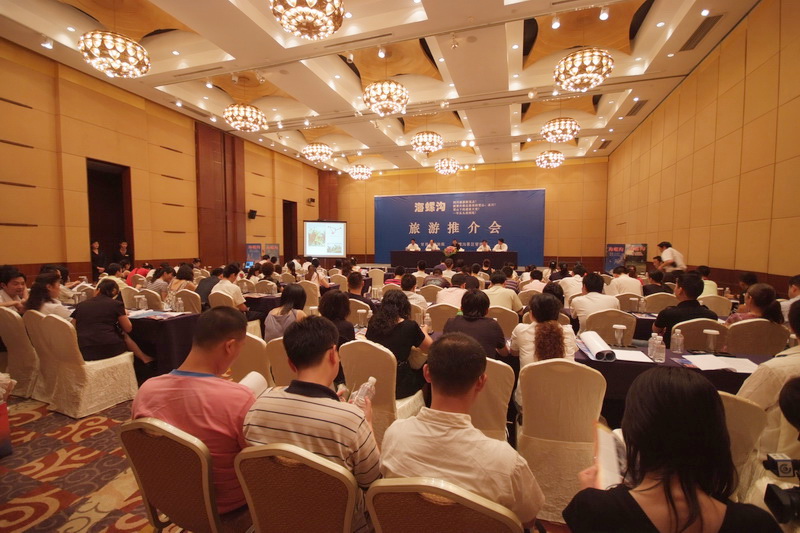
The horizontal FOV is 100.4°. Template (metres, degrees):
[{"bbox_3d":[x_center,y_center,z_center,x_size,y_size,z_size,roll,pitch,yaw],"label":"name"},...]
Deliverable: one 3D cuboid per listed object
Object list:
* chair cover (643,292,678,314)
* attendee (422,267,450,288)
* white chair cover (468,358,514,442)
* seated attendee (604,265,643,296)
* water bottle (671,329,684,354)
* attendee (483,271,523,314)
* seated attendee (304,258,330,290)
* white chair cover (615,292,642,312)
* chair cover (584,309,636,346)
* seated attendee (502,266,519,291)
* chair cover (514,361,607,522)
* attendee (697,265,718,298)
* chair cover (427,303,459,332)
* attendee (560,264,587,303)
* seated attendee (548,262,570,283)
[{"bbox_3d":[3.711,0.831,4.849,0.470,0.935,0.540,1,3,20],"label":"chair cover"},{"bbox_3d":[0.658,0.606,5.773,0.520,1.180,0.750,1,3,17],"label":"attendee"},{"bbox_3d":[0.459,0.949,2.115,0.460,0.910,0.540,1,3,14],"label":"white chair cover"},{"bbox_3d":[3.480,0.647,5.330,0.520,1.300,0.750,1,3,15],"label":"seated attendee"},{"bbox_3d":[2.151,0.572,2.575,0.066,0.195,0.066,1,3,18],"label":"water bottle"},{"bbox_3d":[1.217,0.703,3.931,0.480,1.290,0.760,1,3,20],"label":"attendee"},{"bbox_3d":[-1.568,0.570,6.551,0.500,1.230,0.750,2,4,34],"label":"seated attendee"},{"bbox_3d":[3.242,0.829,4.880,0.470,0.935,0.540,1,3,20],"label":"white chair cover"},{"bbox_3d":[2.140,0.880,3.474,0.450,0.935,0.520,1,3,19],"label":"chair cover"},{"bbox_3d":[1.751,0.612,5.382,0.500,1.230,0.720,1,3,15],"label":"seated attendee"},{"bbox_3d":[0.953,0.969,2.103,0.455,0.933,0.540,1,3,15],"label":"chair cover"},{"bbox_3d":[4.270,0.654,4.734,0.480,1.300,0.760,1,3,20],"label":"attendee"},{"bbox_3d":[0.574,0.878,3.981,0.470,0.935,0.540,1,3,20],"label":"chair cover"},{"bbox_3d":[2.800,0.634,5.281,0.520,1.320,0.750,1,3,15],"label":"attendee"},{"bbox_3d":[3.272,0.556,6.678,0.500,1.260,0.750,1,3,19],"label":"seated attendee"}]

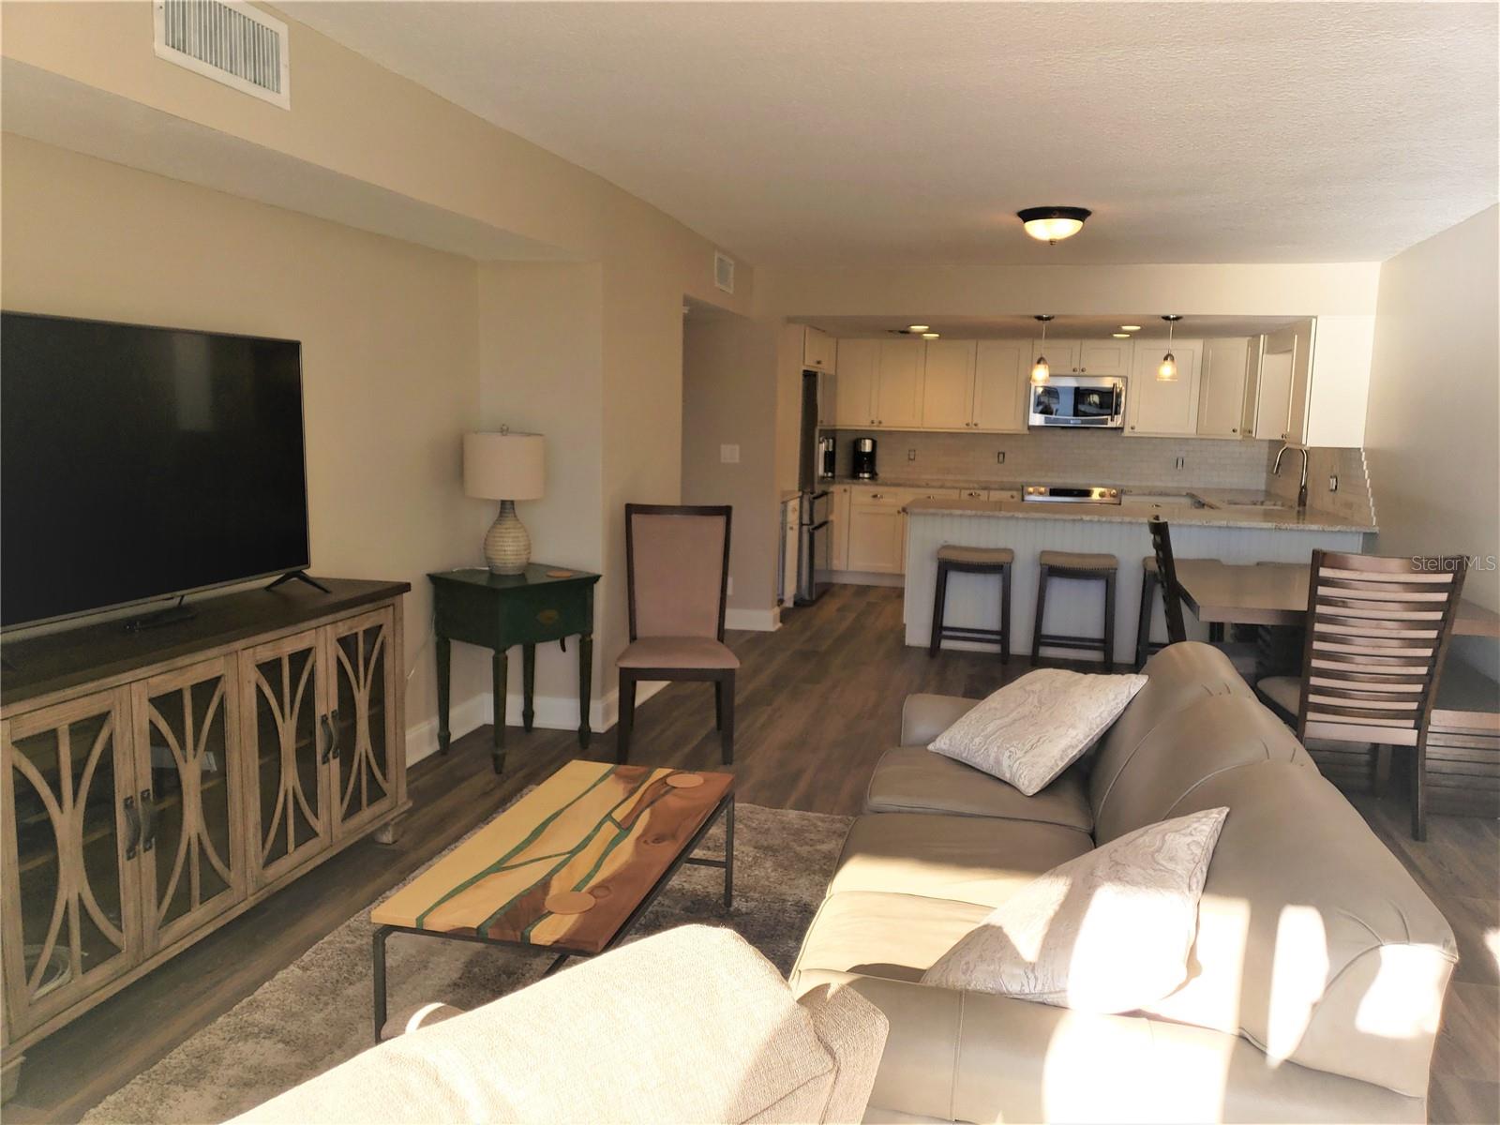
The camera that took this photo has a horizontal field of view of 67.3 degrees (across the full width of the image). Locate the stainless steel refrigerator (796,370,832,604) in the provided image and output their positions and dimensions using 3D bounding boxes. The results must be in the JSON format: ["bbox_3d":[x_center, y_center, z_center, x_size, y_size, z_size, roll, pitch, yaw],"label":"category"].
[{"bbox_3d":[0.260,-0.636,9.186,0.730,1.780,0.860,3,8,14],"label":"stainless steel refrigerator"}]

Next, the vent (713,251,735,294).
[{"bbox_3d":[-0.142,-1.720,6.726,0.020,0.205,0.430,3,8,14],"label":"vent"}]

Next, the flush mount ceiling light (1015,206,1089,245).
[{"bbox_3d":[1.398,-1.543,5.186,0.335,0.145,0.335,3,8,14],"label":"flush mount ceiling light"}]

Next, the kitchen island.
[{"bbox_3d":[2.318,0.130,7.090,2.600,0.914,0.880,3,8,14],"label":"kitchen island"}]

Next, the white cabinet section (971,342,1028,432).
[{"bbox_3d":[2.209,-1.533,9.830,0.465,0.762,0.330,3,8,14],"label":"white cabinet section"}]

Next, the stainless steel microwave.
[{"bbox_3d":[2.782,-1.359,9.600,0.765,0.435,0.400,3,8,14],"label":"stainless steel microwave"}]

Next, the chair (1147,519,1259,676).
[{"bbox_3d":[2.123,0.341,5.153,0.580,1.050,0.480,3,8,14],"label":"chair"}]

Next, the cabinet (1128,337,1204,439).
[{"bbox_3d":[3.422,-1.442,9.355,0.560,0.790,0.320,3,8,14],"label":"cabinet"}]

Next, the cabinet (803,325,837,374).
[{"bbox_3d":[0.276,-1.721,9.154,0.600,0.315,1.080,3,8,14],"label":"cabinet"}]

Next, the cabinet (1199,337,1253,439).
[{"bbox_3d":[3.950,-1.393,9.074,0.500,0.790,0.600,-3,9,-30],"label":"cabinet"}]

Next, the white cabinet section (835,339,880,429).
[{"bbox_3d":[0.994,-1.598,10.126,0.384,0.762,0.330,3,8,14],"label":"white cabinet section"}]

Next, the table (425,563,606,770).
[{"bbox_3d":[-1.010,0.438,4.850,0.469,0.773,0.554,8,10,39],"label":"table"}]

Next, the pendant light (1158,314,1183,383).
[{"bbox_3d":[2.592,-1.318,6.973,0.135,0.410,0.135,3,8,14],"label":"pendant light"}]

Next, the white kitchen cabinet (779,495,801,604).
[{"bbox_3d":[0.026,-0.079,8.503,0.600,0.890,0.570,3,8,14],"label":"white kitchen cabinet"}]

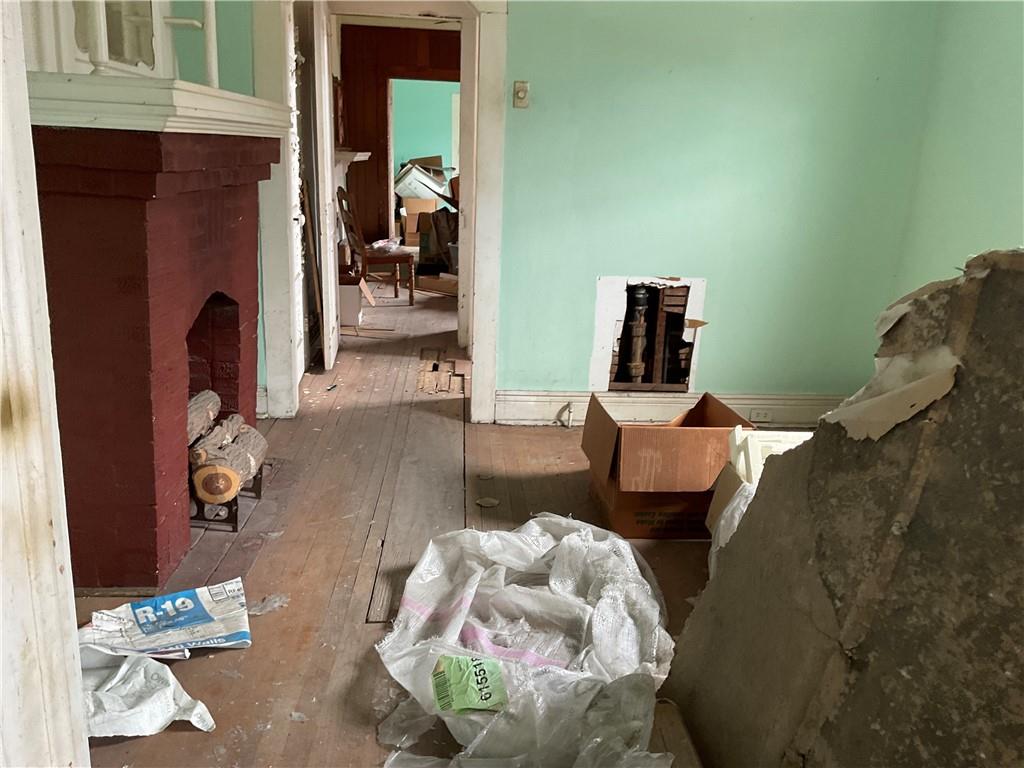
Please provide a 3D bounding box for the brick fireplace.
[{"bbox_3d":[-1.160,-0.176,2.880,0.460,1.245,1.360,1,13,-3],"label":"brick fireplace"}]

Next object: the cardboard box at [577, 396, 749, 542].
[{"bbox_3d":[0.539,0.280,3.049,0.510,0.390,0.520,1,13,-6],"label":"cardboard box"}]

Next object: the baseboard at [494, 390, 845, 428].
[{"bbox_3d":[0.866,0.129,4.216,1.905,0.168,0.025,1,13,-3],"label":"baseboard"}]

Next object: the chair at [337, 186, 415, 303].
[{"bbox_3d":[-1.253,-1.273,7.947,0.580,1.045,0.480,-4,15,-24],"label":"chair"}]

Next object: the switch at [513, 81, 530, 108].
[{"bbox_3d":[0.040,-1.290,3.828,0.070,0.114,0.022,1,13,-3],"label":"switch"}]

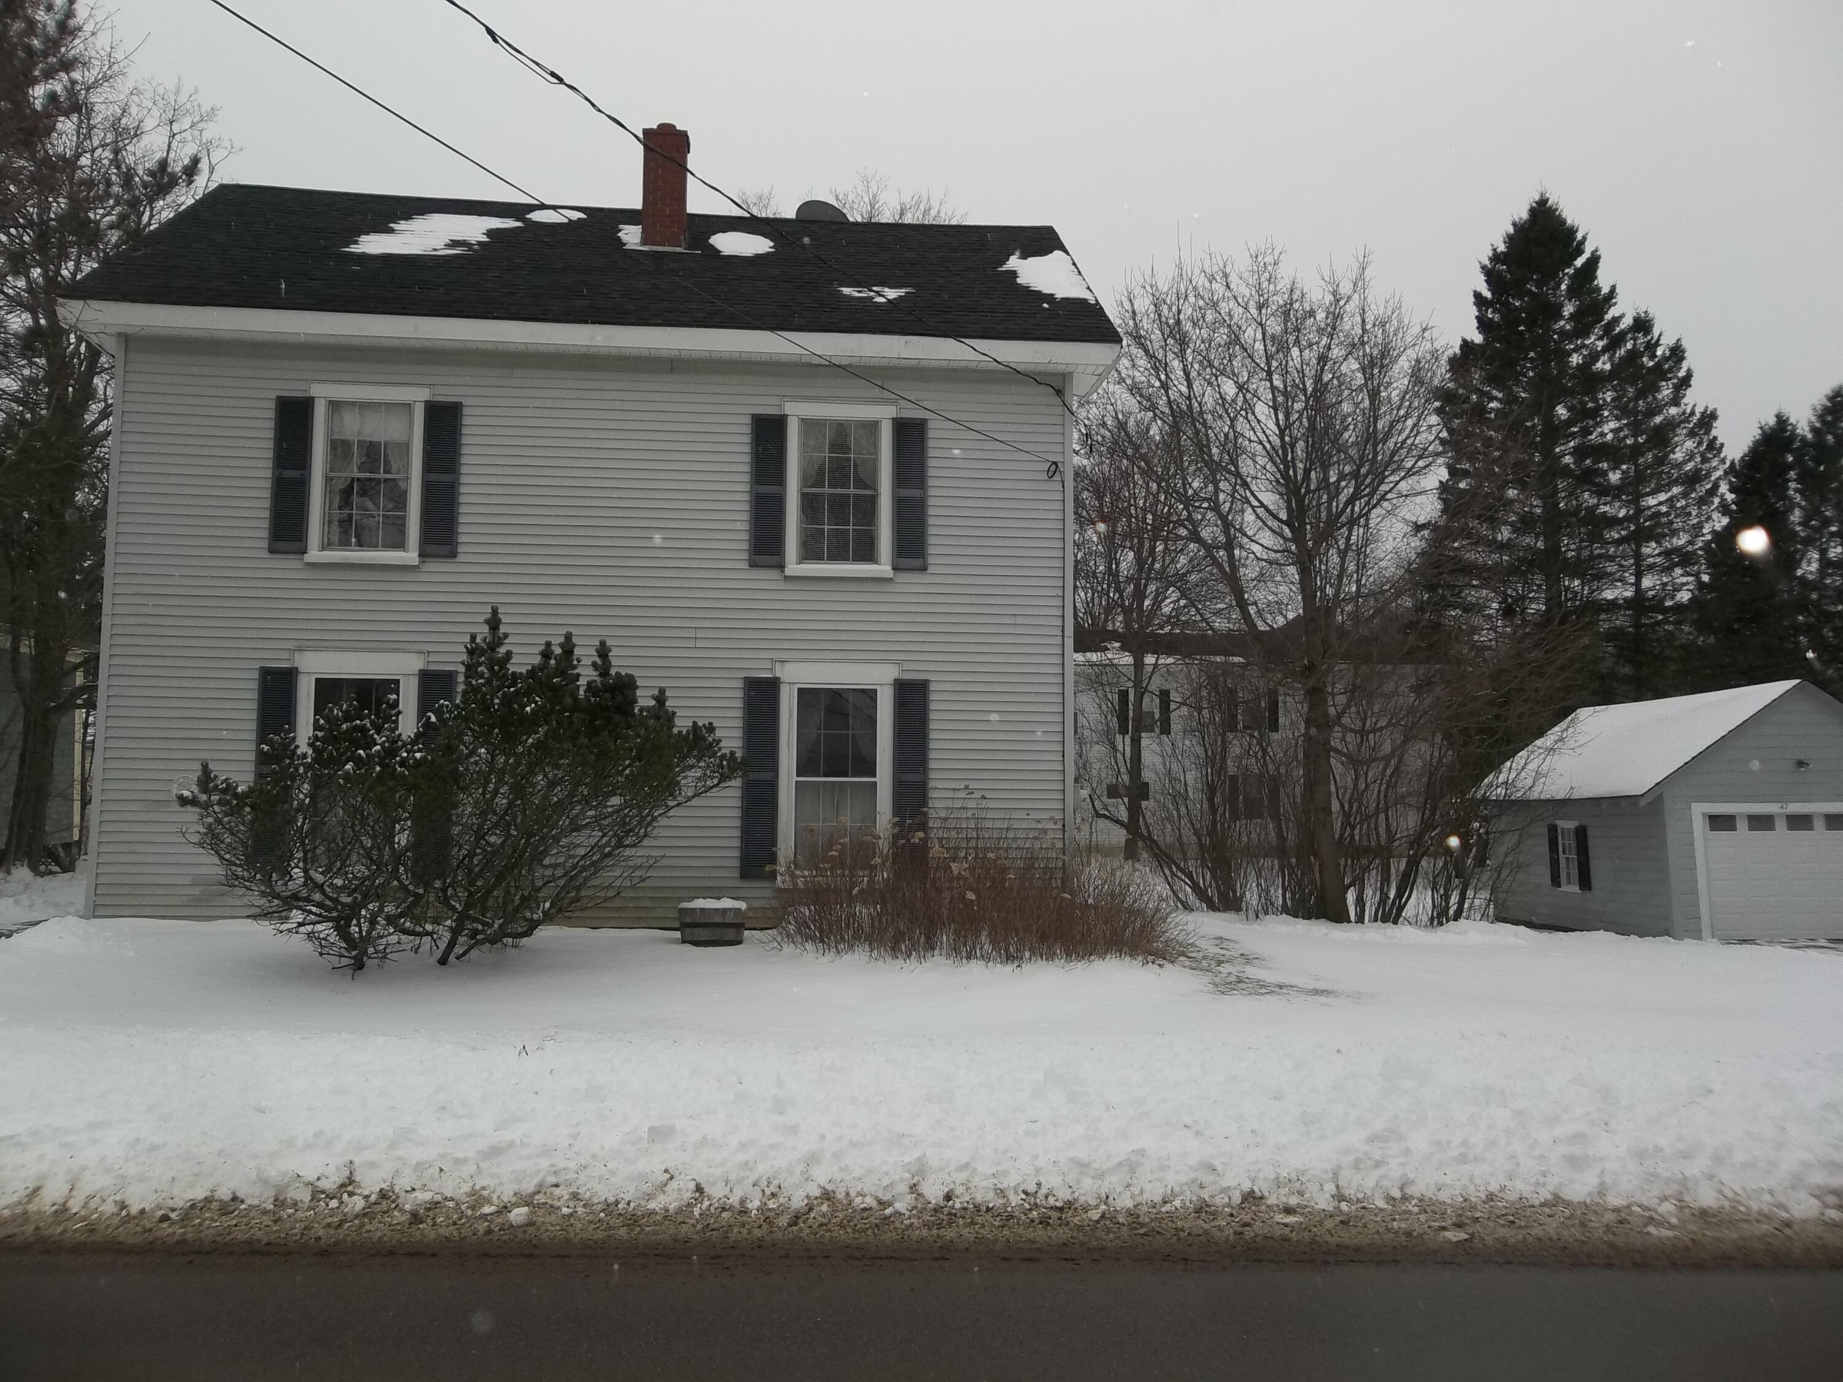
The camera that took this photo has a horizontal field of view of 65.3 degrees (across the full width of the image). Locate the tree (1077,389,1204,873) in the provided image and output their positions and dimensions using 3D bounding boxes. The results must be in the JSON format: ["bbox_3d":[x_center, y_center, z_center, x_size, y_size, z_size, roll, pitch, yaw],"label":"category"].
[{"bbox_3d":[5.900,-1.850,38.800,4.200,12.700,4.200,1,-5,-5],"label":"tree"}]

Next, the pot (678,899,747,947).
[{"bbox_3d":[-2.050,2.290,14.100,0.660,0.410,0.660,1,-5,-5],"label":"pot"}]

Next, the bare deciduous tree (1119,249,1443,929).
[{"bbox_3d":[5.370,-1.680,21.400,5.000,10.000,5.000,1,-5,-5],"label":"bare deciduous tree"}]

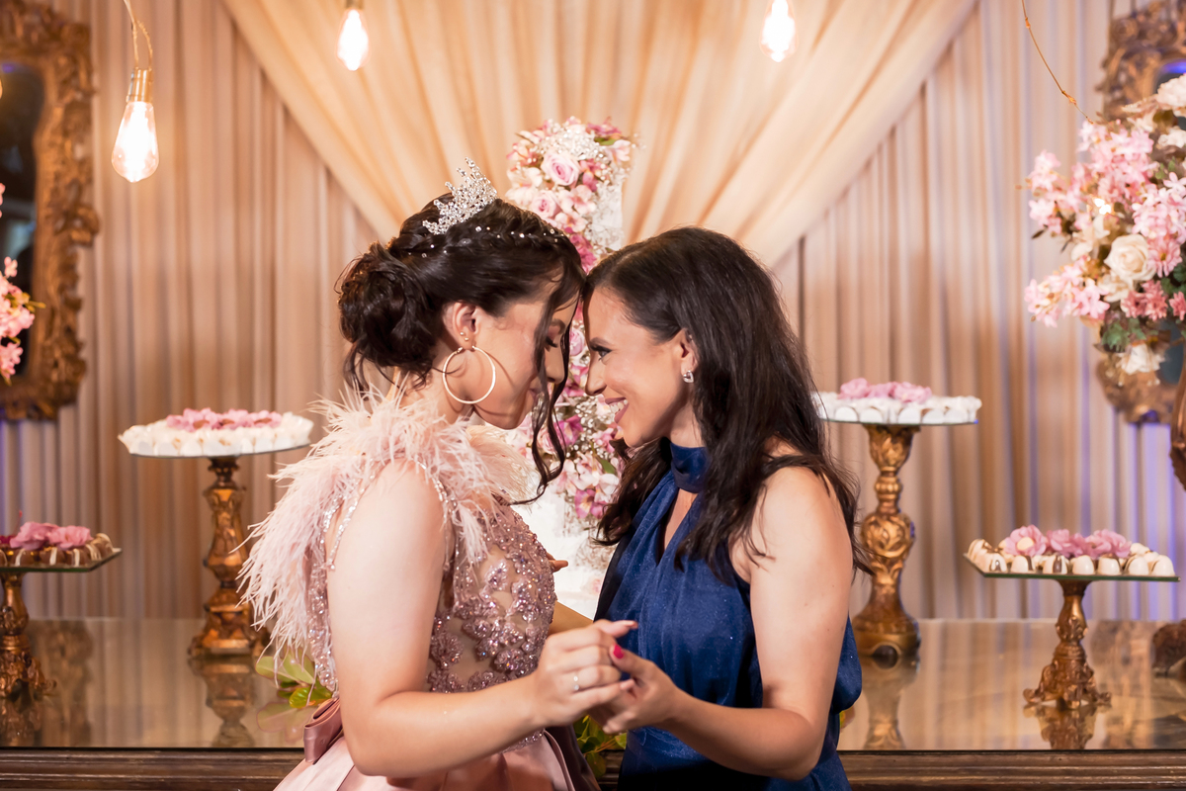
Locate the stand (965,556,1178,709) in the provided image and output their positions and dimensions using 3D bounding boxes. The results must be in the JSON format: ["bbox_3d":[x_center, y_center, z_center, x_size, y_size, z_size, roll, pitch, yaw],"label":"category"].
[{"bbox_3d":[0.735,0.368,2.540,0.285,0.216,0.220,0,4,4],"label":"stand"}]

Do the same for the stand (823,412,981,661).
[{"bbox_3d":[0.528,0.247,2.878,0.285,0.413,0.285,0,4,0],"label":"stand"}]

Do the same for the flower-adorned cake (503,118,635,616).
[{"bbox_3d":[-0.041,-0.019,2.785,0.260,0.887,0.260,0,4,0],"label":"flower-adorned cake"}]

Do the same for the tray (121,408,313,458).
[{"bbox_3d":[-0.654,0.058,2.866,0.325,0.079,0.325,0,4,0],"label":"tray"}]

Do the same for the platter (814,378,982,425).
[{"bbox_3d":[0.528,0.009,2.862,0.300,0.076,0.300,0,4,0],"label":"platter"}]

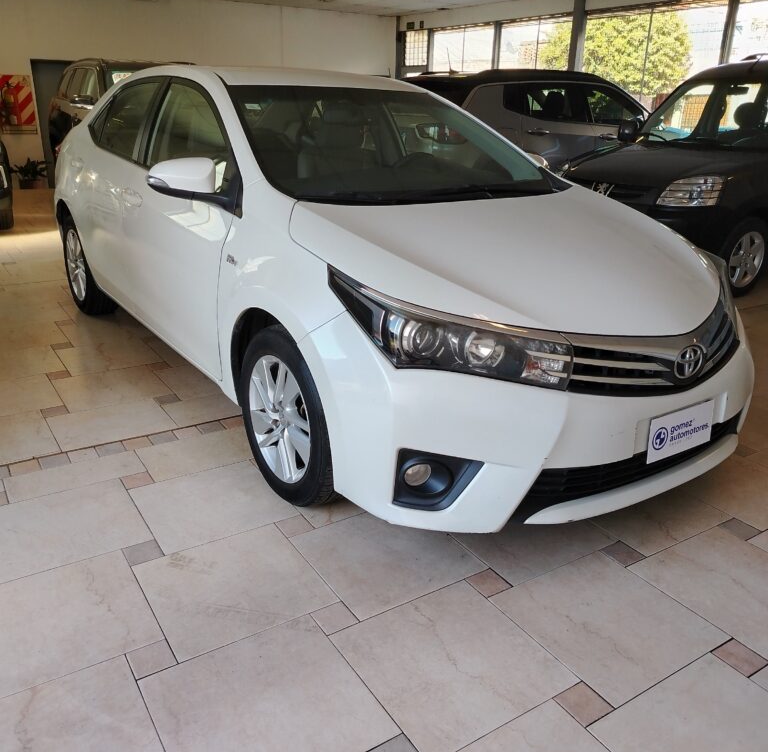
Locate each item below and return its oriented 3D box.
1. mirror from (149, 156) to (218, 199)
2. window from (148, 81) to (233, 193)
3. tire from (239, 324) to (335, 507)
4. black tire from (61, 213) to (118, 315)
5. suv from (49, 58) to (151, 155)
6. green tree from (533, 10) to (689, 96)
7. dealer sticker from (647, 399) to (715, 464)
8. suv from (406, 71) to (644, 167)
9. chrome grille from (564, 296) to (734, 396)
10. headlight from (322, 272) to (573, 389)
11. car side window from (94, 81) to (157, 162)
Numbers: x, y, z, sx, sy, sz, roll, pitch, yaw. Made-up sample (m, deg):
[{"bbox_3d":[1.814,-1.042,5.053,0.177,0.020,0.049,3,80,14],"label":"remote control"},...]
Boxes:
[{"bbox_3d":[-0.683,-0.680,2.440,0.220,0.155,0.160,-13,25,-33],"label":"mirror"},{"bbox_3d":[-0.706,-0.927,2.720,0.070,0.420,0.950,17,7,-40],"label":"window"},{"bbox_3d":[-0.269,0.116,2.415,0.210,0.630,0.630,-13,25,-33],"label":"tire"},{"bbox_3d":[-1.828,-0.703,4.462,0.210,0.630,0.630,-13,25,-33],"label":"black tire"},{"bbox_3d":[-2.810,-2.900,8.639,1.850,1.710,4.600,-12,25,-31],"label":"suv"},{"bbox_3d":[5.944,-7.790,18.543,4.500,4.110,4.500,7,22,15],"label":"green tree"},{"bbox_3d":[0.879,0.162,2.093,0.302,0.134,0.012,-12,19,-32],"label":"dealer sticker"},{"bbox_3d":[1.784,-2.619,8.273,4.400,1.640,1.830,-12,25,-31],"label":"suv"},{"bbox_3d":[0.846,-0.067,2.063,0.840,0.200,0.140,-13,25,-33],"label":"chrome grille"},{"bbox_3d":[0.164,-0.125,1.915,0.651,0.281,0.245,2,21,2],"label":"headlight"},{"bbox_3d":[-1.241,-1.244,3.445,0.070,0.390,0.960,17,7,-40],"label":"car side window"}]

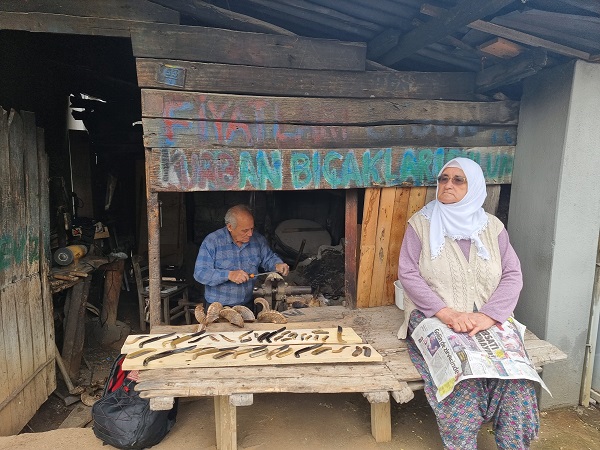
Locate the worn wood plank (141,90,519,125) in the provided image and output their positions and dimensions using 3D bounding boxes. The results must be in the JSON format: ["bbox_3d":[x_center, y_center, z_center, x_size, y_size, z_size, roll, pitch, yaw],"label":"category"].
[{"bbox_3d":[0.300,-0.652,2.350,2.239,0.140,0.045,-3,10,-16],"label":"worn wood plank"}]

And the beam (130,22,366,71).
[{"bbox_3d":[-0.221,-0.907,2.154,1.208,0.148,0.040,-3,10,-16],"label":"beam"}]

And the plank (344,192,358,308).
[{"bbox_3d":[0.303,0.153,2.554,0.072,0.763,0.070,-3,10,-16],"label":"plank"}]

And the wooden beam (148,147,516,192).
[{"bbox_3d":[0.306,-0.329,2.402,2.217,0.227,0.040,-3,10,-16],"label":"wooden beam"}]

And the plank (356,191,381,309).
[{"bbox_3d":[0.455,0.162,2.768,0.088,0.839,0.025,2,6,-13],"label":"plank"}]

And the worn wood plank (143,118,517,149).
[{"bbox_3d":[0.301,-0.511,2.373,2.237,0.134,0.045,-3,10,-16],"label":"worn wood plank"}]

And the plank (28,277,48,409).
[{"bbox_3d":[-1.514,0.681,2.396,0.025,0.763,0.149,0,7,-9],"label":"plank"}]

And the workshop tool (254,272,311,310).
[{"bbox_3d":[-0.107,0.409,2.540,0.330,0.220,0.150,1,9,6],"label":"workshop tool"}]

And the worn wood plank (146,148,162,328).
[{"bbox_3d":[-0.854,0.132,2.446,0.070,1.147,0.060,-1,7,-13],"label":"worn wood plank"}]

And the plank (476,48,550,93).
[{"bbox_3d":[1.264,-0.932,2.511,0.100,0.140,0.540,-1,7,-13],"label":"plank"}]

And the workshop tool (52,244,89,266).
[{"bbox_3d":[-1.582,0.208,2.880,0.130,0.135,0.250,0,6,-2],"label":"workshop tool"}]

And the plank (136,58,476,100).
[{"bbox_3d":[0.133,-0.868,2.511,2.087,0.171,0.040,-2,7,-13],"label":"plank"}]

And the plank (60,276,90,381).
[{"bbox_3d":[-1.465,0.681,2.720,0.110,0.669,0.080,7,6,-14],"label":"plank"}]

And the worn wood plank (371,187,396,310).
[{"bbox_3d":[0.553,0.156,2.791,0.091,0.832,0.025,3,6,-14],"label":"worn wood plank"}]

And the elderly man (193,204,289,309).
[{"bbox_3d":[-0.411,0.491,2.851,0.500,1.250,0.480,-3,8,-32],"label":"elderly man"}]

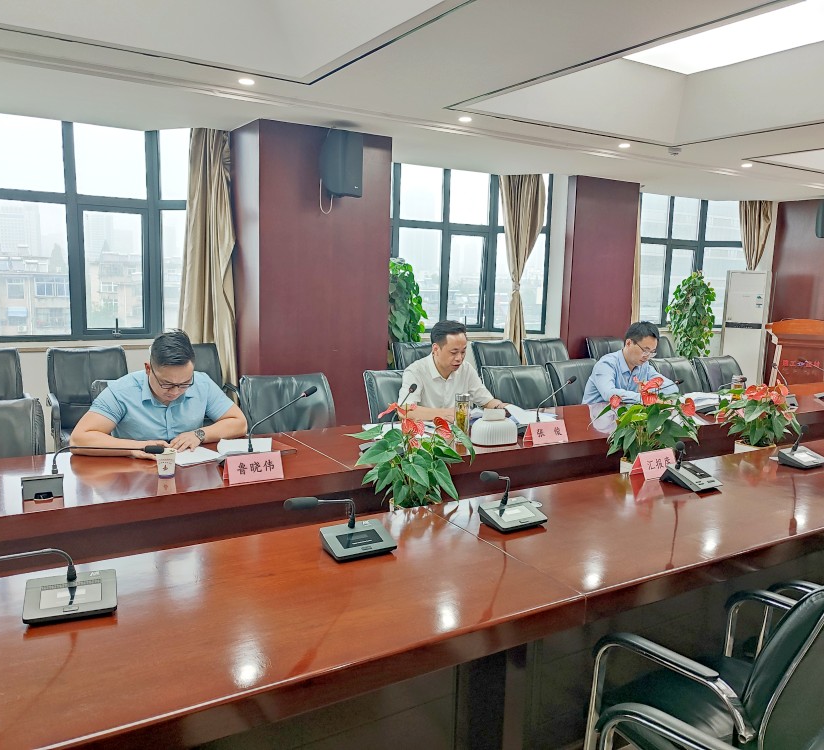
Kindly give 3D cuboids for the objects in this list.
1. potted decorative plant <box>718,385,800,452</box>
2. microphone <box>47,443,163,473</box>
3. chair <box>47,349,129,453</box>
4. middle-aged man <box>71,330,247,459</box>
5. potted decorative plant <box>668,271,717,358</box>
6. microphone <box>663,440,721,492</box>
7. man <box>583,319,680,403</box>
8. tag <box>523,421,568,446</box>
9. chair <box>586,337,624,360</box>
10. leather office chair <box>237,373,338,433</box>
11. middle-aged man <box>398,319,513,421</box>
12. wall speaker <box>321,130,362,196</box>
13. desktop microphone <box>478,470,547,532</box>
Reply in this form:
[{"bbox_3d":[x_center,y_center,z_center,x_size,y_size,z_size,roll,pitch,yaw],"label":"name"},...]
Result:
[{"bbox_3d":[1.746,0.265,3.678,0.420,0.460,0.420,-3,9,-31],"label":"potted decorative plant"},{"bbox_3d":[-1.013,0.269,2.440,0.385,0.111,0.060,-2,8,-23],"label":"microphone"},{"bbox_3d":[-1.942,0.357,4.428,0.570,0.991,0.600,-3,9,-31],"label":"chair"},{"bbox_3d":[-1.103,0.413,3.170,0.700,1.261,0.800,-3,9,-31],"label":"middle-aged man"},{"bbox_3d":[2.924,-0.289,7.582,0.480,1.600,0.480,-3,9,-31],"label":"potted decorative plant"},{"bbox_3d":[1.075,0.335,2.797,0.221,0.194,0.166,-3,9,-31],"label":"microphone"},{"bbox_3d":[1.335,0.280,4.421,0.580,1.230,0.780,-3,9,-31],"label":"man"},{"bbox_3d":[0.649,0.271,3.484,0.205,0.103,0.091,-3,9,-31],"label":"tag"},{"bbox_3d":[1.787,0.194,6.148,0.560,0.970,0.620,-3,9,-31],"label":"chair"},{"bbox_3d":[-0.488,0.519,3.317,0.560,0.970,0.620,-3,9,-31],"label":"leather office chair"},{"bbox_3d":[0.181,0.329,4.002,0.640,1.279,0.800,-3,9,-31],"label":"middle-aged man"},{"bbox_3d":[-0.486,-1.449,4.974,0.240,0.430,0.250,6,9,33],"label":"wall speaker"},{"bbox_3d":[0.299,0.381,2.299,0.257,0.198,0.122,-3,9,-31],"label":"desktop microphone"}]

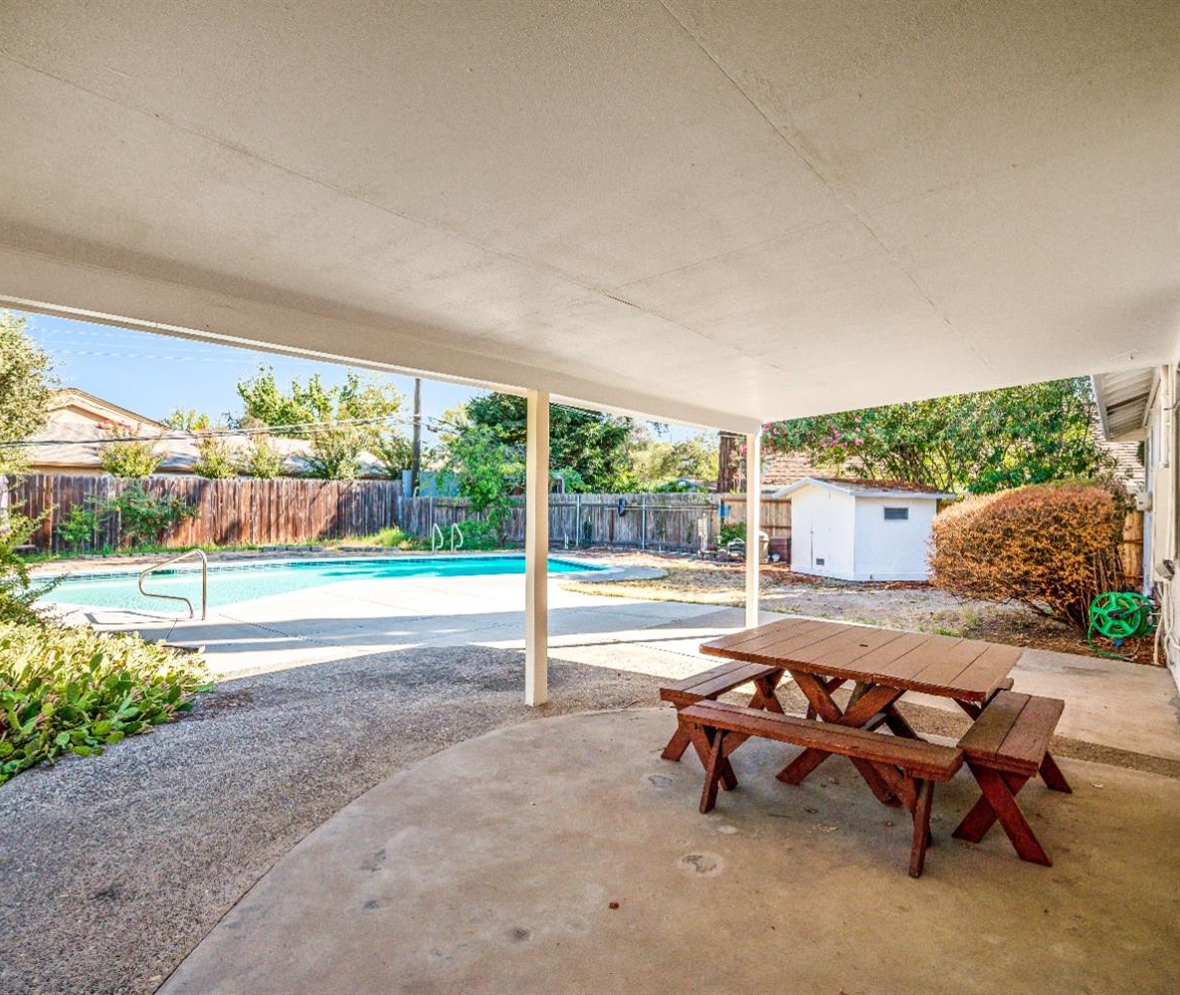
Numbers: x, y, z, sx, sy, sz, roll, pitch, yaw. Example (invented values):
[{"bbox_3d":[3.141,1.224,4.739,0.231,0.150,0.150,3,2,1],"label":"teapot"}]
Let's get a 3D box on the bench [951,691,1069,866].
[{"bbox_3d":[1.946,1.229,3.225,0.355,0.409,1.115,0,0,38],"label":"bench"}]

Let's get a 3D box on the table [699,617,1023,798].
[{"bbox_3d":[1.366,1.092,3.548,1.278,0.674,1.065,0,0,38],"label":"table"}]

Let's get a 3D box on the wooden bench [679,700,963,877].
[{"bbox_3d":[0.964,1.222,3.068,1.136,0.409,0.376,0,0,34],"label":"wooden bench"}]

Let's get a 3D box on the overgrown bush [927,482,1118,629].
[{"bbox_3d":[5.016,0.623,8.065,1.850,1.650,1.600,0,0,38],"label":"overgrown bush"}]

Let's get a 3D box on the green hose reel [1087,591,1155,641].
[{"bbox_3d":[5.409,1.205,7.188,0.330,0.480,0.460,0,0,-30],"label":"green hose reel"}]

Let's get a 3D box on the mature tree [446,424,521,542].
[{"bbox_3d":[-3.050,-0.320,20.200,2.400,3.500,2.400,0,0,0],"label":"mature tree"}]

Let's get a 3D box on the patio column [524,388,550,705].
[{"bbox_3d":[-0.378,0.354,5.030,0.100,2.230,0.122,0,0,37],"label":"patio column"}]

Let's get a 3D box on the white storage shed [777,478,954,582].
[{"bbox_3d":[5.280,0.560,13.700,2.350,1.860,2.400,0,0,-17],"label":"white storage shed"}]

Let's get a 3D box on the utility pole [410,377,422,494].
[{"bbox_3d":[-6.630,-3.000,27.000,0.250,9.000,0.250,2,0,0],"label":"utility pole"}]

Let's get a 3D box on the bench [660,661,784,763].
[{"bbox_3d":[0.853,1.265,4.250,0.350,0.410,1.090,0,0,40],"label":"bench"}]

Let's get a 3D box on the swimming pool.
[{"bbox_3d":[-4.527,1.991,13.275,10.400,1.300,6.000,0,0,-45],"label":"swimming pool"}]

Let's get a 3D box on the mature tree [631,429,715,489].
[{"bbox_3d":[4.400,-1.100,36.000,6.000,5.200,5.500,0,0,0],"label":"mature tree"}]

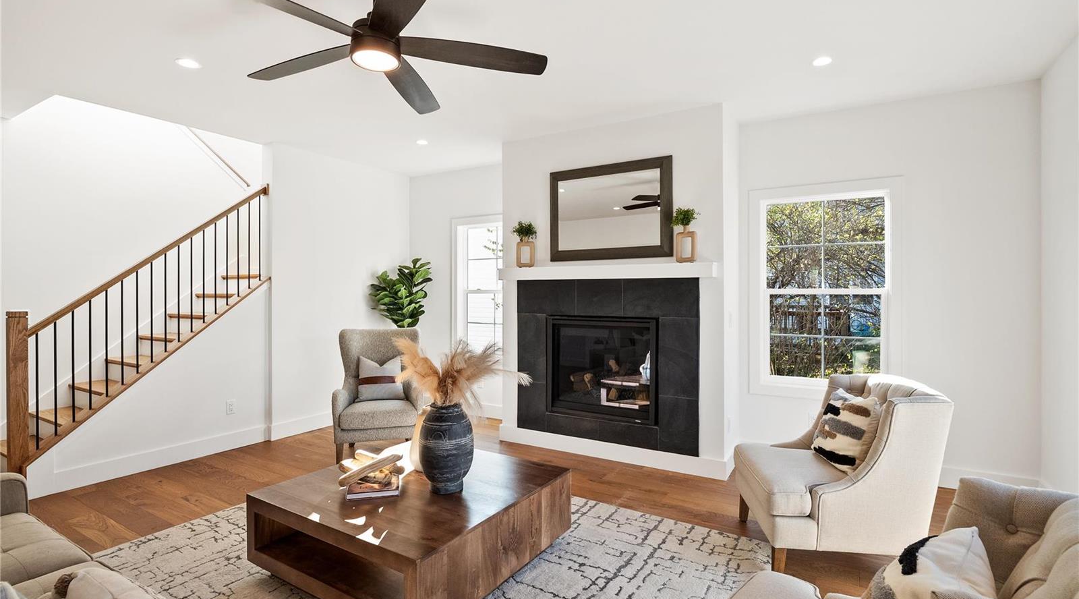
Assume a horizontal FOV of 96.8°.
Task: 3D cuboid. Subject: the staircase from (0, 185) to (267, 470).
[{"bbox_3d":[-3.425,0.125,4.133,0.928,2.443,1.856,0,0,32],"label":"staircase"}]

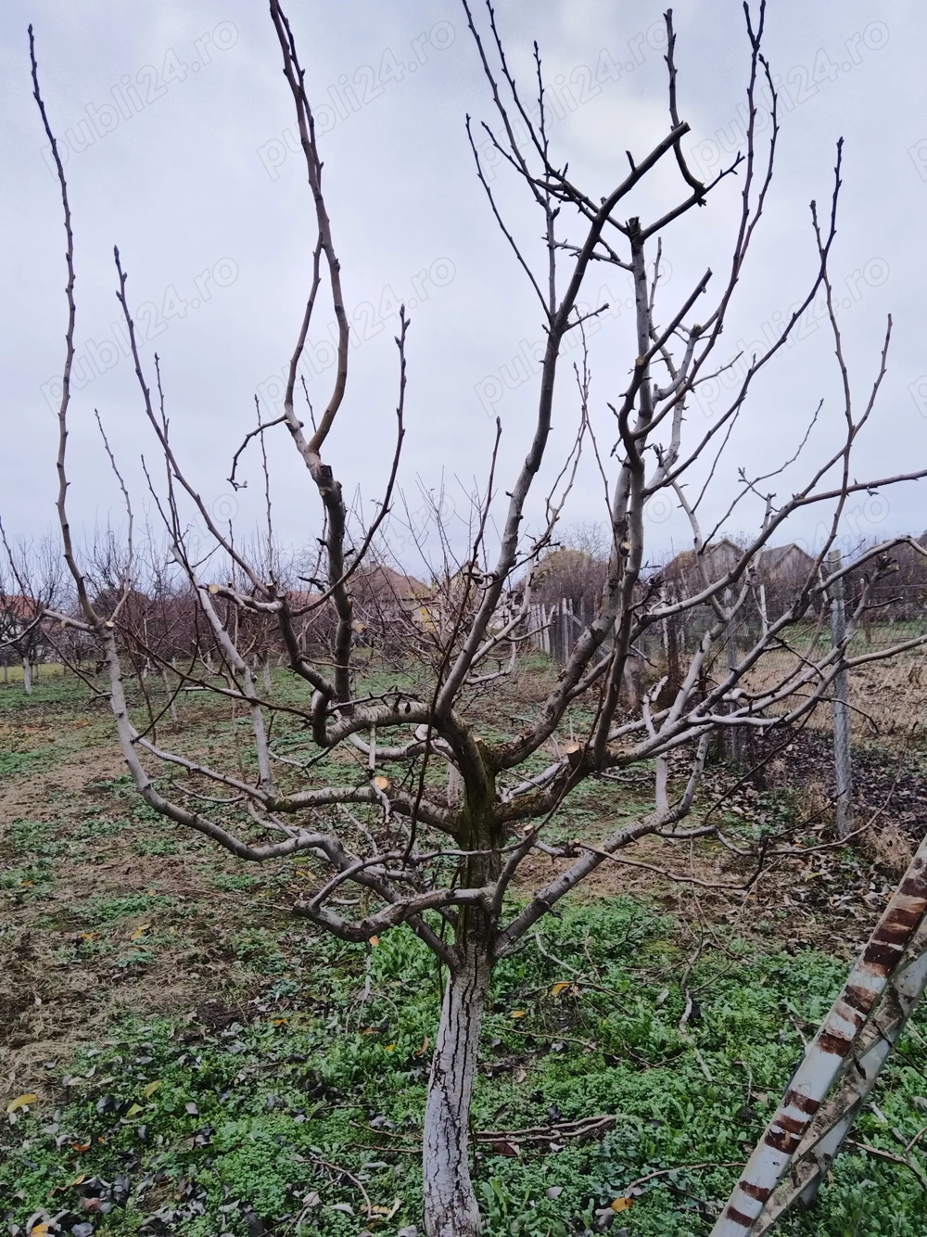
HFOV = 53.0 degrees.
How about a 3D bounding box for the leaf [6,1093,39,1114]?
[{"bbox_3d":[-1.297,1.426,2.730,0.095,0.022,0.045,0,0,-28],"label":"leaf"}]

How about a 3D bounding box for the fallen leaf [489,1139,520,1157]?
[{"bbox_3d":[0.109,1.438,2.520,0.085,0.026,0.055,0,0,5],"label":"fallen leaf"}]

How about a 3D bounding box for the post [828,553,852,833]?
[{"bbox_3d":[2.574,0.491,6.370,0.090,1.974,0.090,-2,-1,7],"label":"post"}]

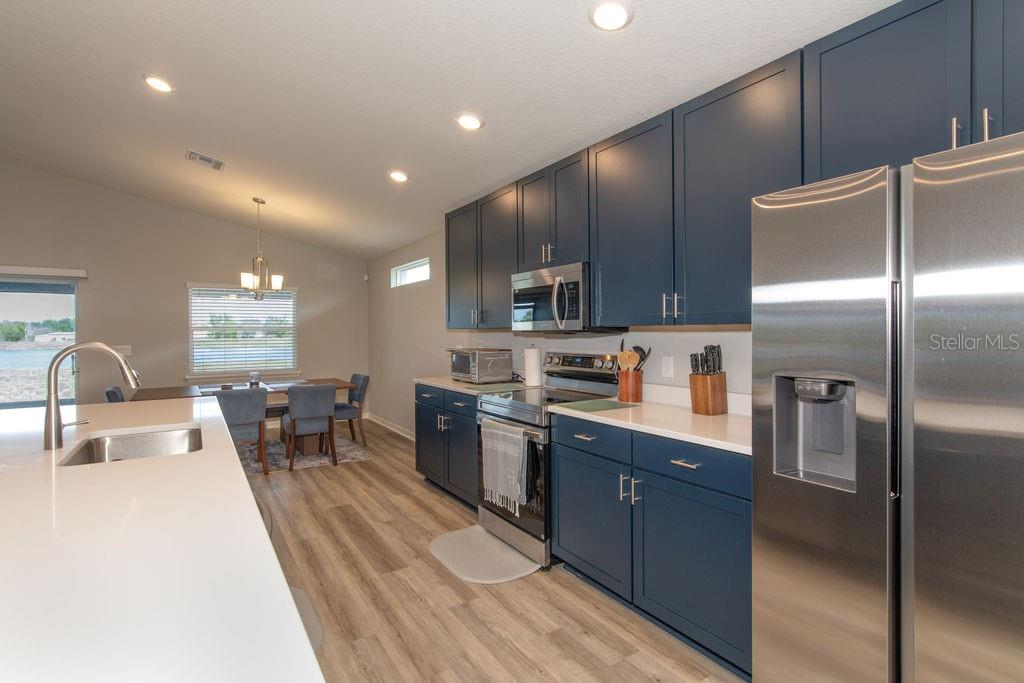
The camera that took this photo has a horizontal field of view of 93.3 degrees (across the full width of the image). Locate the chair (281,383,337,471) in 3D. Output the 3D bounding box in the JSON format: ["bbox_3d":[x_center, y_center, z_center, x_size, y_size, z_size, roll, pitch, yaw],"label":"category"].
[{"bbox_3d":[-2.133,0.844,5.083,0.470,0.865,0.630,-1,1,-27],"label":"chair"}]

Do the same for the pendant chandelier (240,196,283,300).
[{"bbox_3d":[-2.849,-1.037,5.440,0.435,1.160,0.435,-1,2,-34],"label":"pendant chandelier"}]

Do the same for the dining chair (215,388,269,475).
[{"bbox_3d":[-2.621,0.844,4.645,0.450,0.825,0.590,-1,2,-34],"label":"dining chair"}]

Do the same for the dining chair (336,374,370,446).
[{"bbox_3d":[-2.023,0.814,5.694,0.600,0.830,0.460,-1,2,-34],"label":"dining chair"}]

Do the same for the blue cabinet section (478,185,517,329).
[{"bbox_3d":[0.015,-0.608,3.682,0.325,1.011,0.553,-1,2,-34],"label":"blue cabinet section"}]

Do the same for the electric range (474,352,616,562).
[{"bbox_3d":[0.236,0.702,3.211,0.710,1.190,0.757,-1,2,-34],"label":"electric range"}]

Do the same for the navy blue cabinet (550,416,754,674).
[{"bbox_3d":[0.826,0.835,2.413,0.645,0.850,1.197,-1,2,-34],"label":"navy blue cabinet"}]

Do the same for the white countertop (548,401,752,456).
[{"bbox_3d":[0.799,0.385,2.390,0.650,0.029,1.195,-1,2,-34],"label":"white countertop"}]

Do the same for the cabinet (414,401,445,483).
[{"bbox_3d":[-0.435,0.851,4.272,0.630,0.640,0.590,-1,2,-34],"label":"cabinet"}]

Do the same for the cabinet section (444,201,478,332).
[{"bbox_3d":[-0.293,-0.616,4.147,0.325,1.011,0.563,-1,2,-34],"label":"cabinet section"}]

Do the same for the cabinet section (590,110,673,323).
[{"bbox_3d":[0.736,-0.588,2.595,0.325,1.011,0.577,-1,2,-34],"label":"cabinet section"}]

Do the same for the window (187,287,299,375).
[{"bbox_3d":[-3.669,-0.147,6.675,1.300,1.210,0.100,-1,2,-34],"label":"window"}]

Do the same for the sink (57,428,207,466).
[{"bbox_3d":[-1.522,0.538,1.993,0.430,0.220,0.650,-1,2,-34],"label":"sink"}]

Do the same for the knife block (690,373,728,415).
[{"bbox_3d":[1.004,0.264,2.471,0.135,0.208,0.125,-1,2,-34],"label":"knife block"}]

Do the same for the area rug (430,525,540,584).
[{"bbox_3d":[-0.212,1.274,2.907,0.460,0.013,0.750,-1,2,-34],"label":"area rug"}]

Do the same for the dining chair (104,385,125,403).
[{"bbox_3d":[-3.552,0.846,4.679,0.600,0.830,0.460,-1,2,-34],"label":"dining chair"}]

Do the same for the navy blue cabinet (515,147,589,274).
[{"bbox_3d":[0.383,-0.817,3.285,0.315,0.682,0.762,-1,2,-34],"label":"navy blue cabinet"}]

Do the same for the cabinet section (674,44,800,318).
[{"bbox_3d":[1.051,-0.580,2.121,0.325,1.011,0.562,-1,2,-34],"label":"cabinet section"}]

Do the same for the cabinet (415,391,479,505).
[{"bbox_3d":[-0.270,0.808,4.054,0.645,0.850,1.165,-1,2,-34],"label":"cabinet"}]

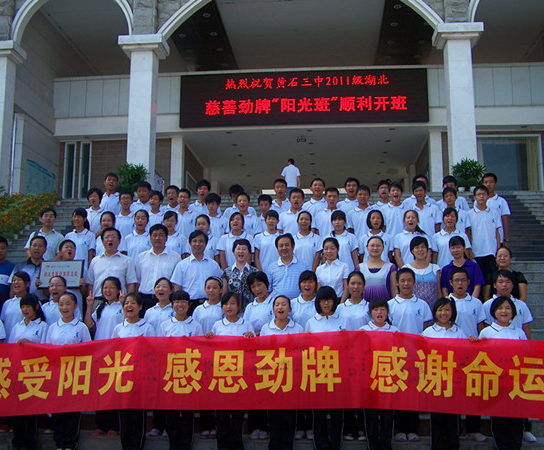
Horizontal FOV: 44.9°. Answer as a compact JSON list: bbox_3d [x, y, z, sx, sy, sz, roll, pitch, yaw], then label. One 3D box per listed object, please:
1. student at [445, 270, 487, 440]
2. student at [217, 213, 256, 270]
[{"bbox_3d":[1.801,1.200,6.174,0.500,1.623,0.300,-1,-6,10],"label":"student"},{"bbox_3d":[-0.444,0.614,8.165,0.450,1.561,0.280,0,-9,3],"label":"student"}]

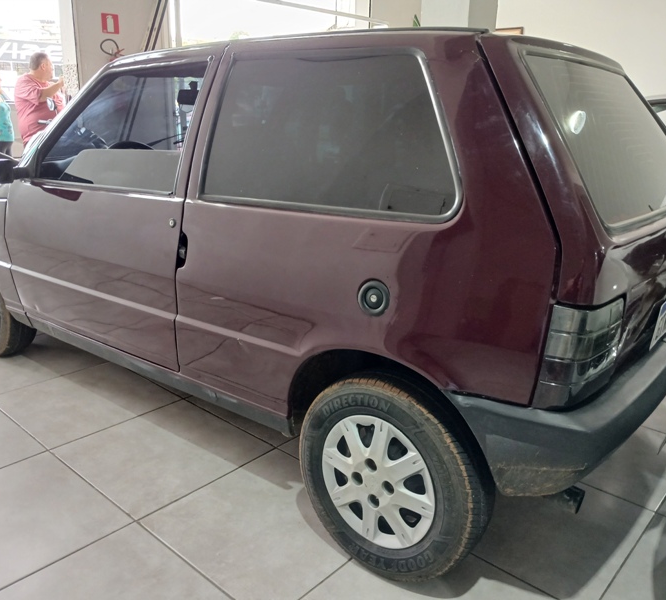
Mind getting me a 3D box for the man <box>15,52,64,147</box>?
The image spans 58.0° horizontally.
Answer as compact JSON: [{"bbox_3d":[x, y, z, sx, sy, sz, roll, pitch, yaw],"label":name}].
[{"bbox_3d":[-2.860,-1.522,5.932,0.482,1.707,0.542,-12,22,-38],"label":"man"}]

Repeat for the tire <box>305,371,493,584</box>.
[{"bbox_3d":[0.162,0.476,1.697,0.564,0.564,0.169,14,21,35],"label":"tire"}]

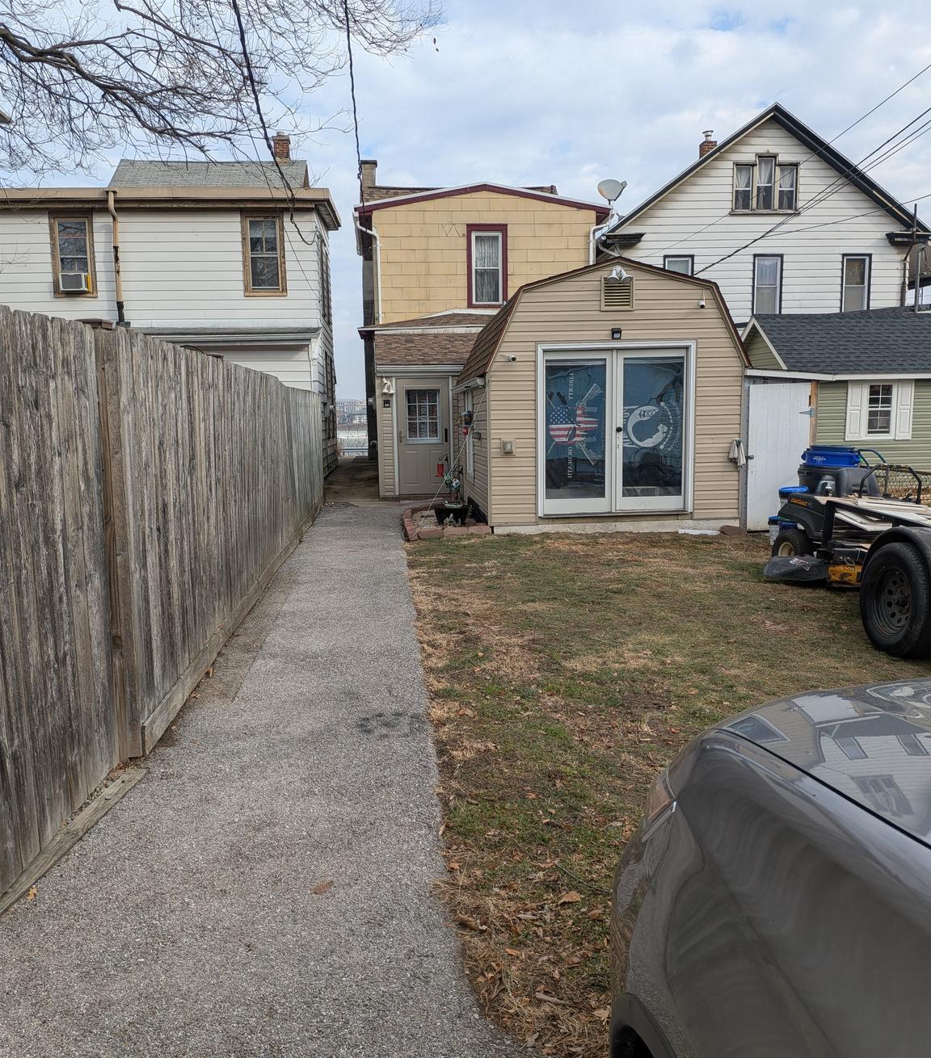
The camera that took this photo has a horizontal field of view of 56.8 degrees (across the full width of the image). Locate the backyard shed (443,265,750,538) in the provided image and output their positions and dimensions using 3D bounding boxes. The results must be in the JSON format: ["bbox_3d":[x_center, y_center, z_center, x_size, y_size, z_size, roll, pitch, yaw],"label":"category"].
[{"bbox_3d":[1.620,-1.890,12.705,3.270,3.290,4.750,-2,8,-4],"label":"backyard shed"}]

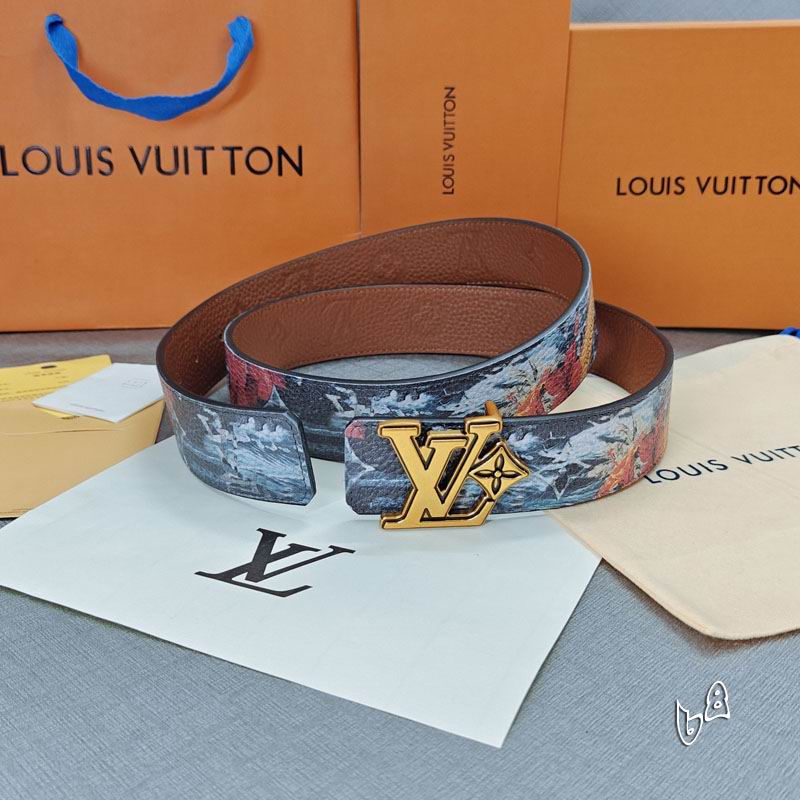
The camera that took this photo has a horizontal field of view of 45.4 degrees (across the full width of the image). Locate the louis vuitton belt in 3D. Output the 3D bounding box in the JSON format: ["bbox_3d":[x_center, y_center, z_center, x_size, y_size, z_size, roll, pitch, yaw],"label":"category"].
[{"bbox_3d":[0.006,-0.022,0.437,0.232,0.072,0.186,0,25,0],"label":"louis vuitton belt"}]

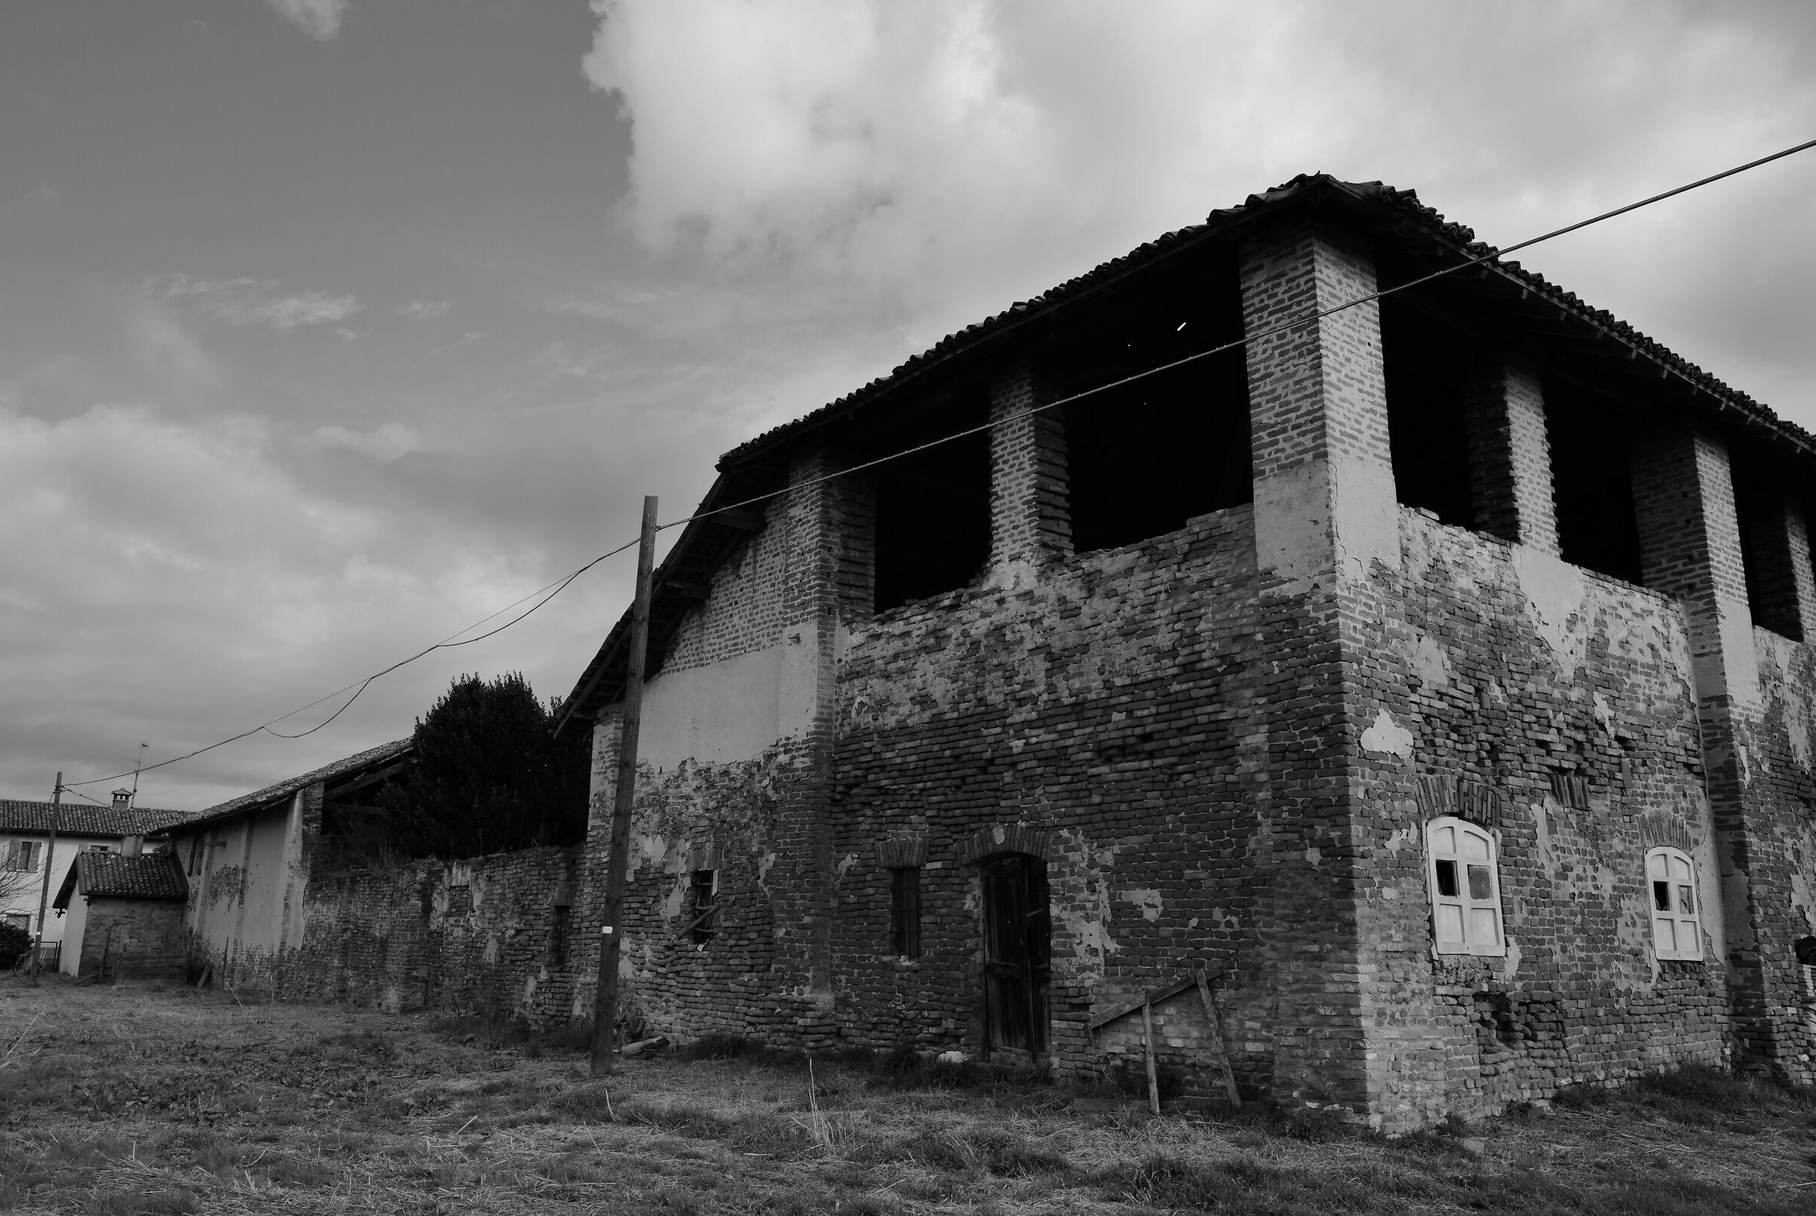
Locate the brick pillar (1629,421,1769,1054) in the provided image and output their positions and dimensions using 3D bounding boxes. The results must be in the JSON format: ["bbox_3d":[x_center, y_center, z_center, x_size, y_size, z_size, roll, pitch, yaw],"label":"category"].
[{"bbox_3d":[8.785,1.336,15.423,0.880,6.720,0.700,11,-17,-37],"label":"brick pillar"}]

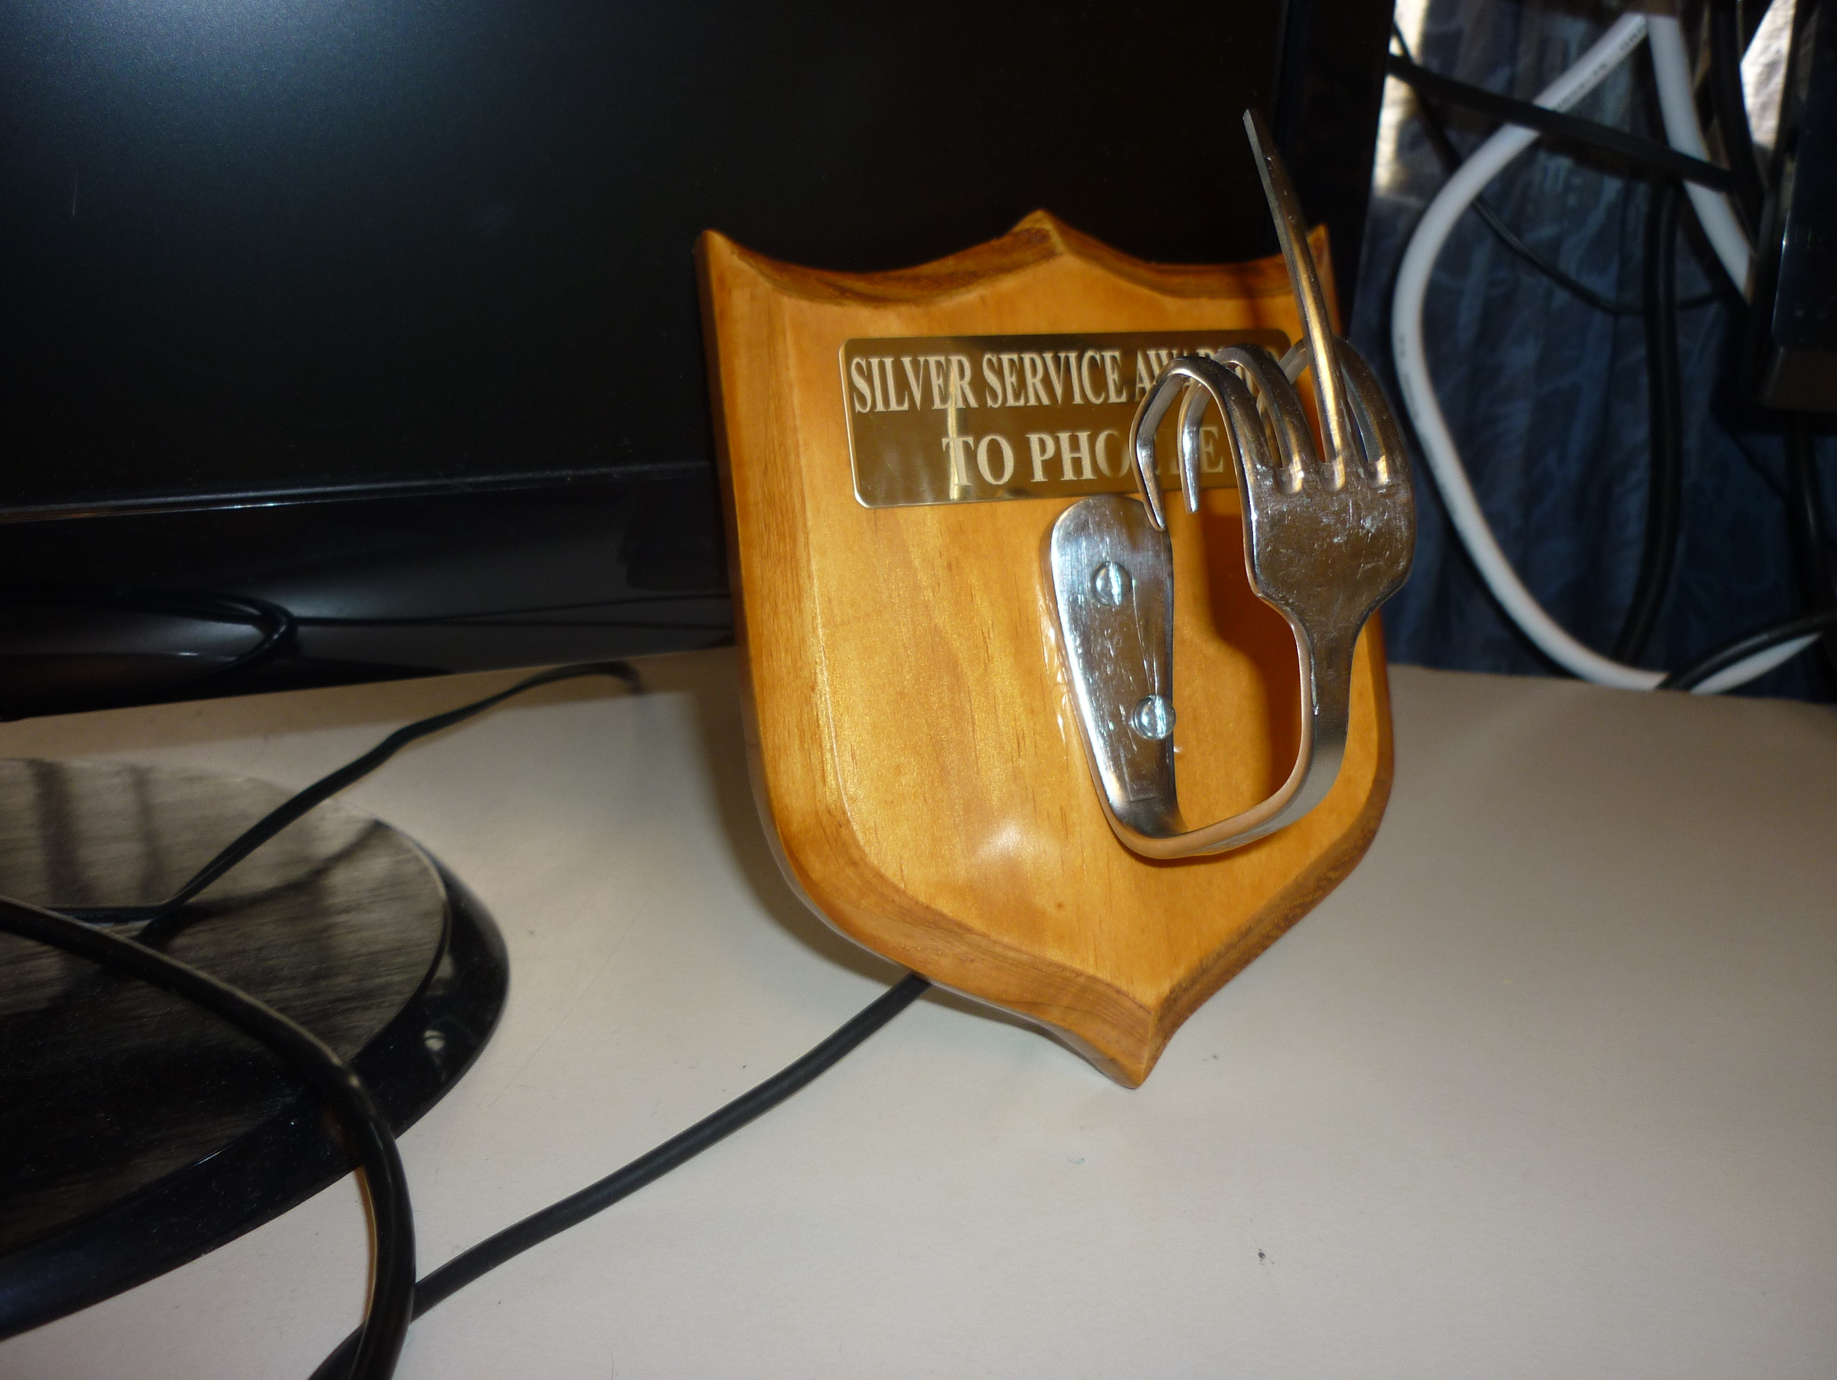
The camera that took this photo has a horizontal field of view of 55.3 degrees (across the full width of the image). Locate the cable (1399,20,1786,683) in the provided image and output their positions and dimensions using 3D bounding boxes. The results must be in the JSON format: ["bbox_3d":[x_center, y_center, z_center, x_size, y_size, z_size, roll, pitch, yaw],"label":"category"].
[{"bbox_3d":[0.175,-0.088,0.443,0.114,0.162,0.072,3,25,3],"label":"cable"}]

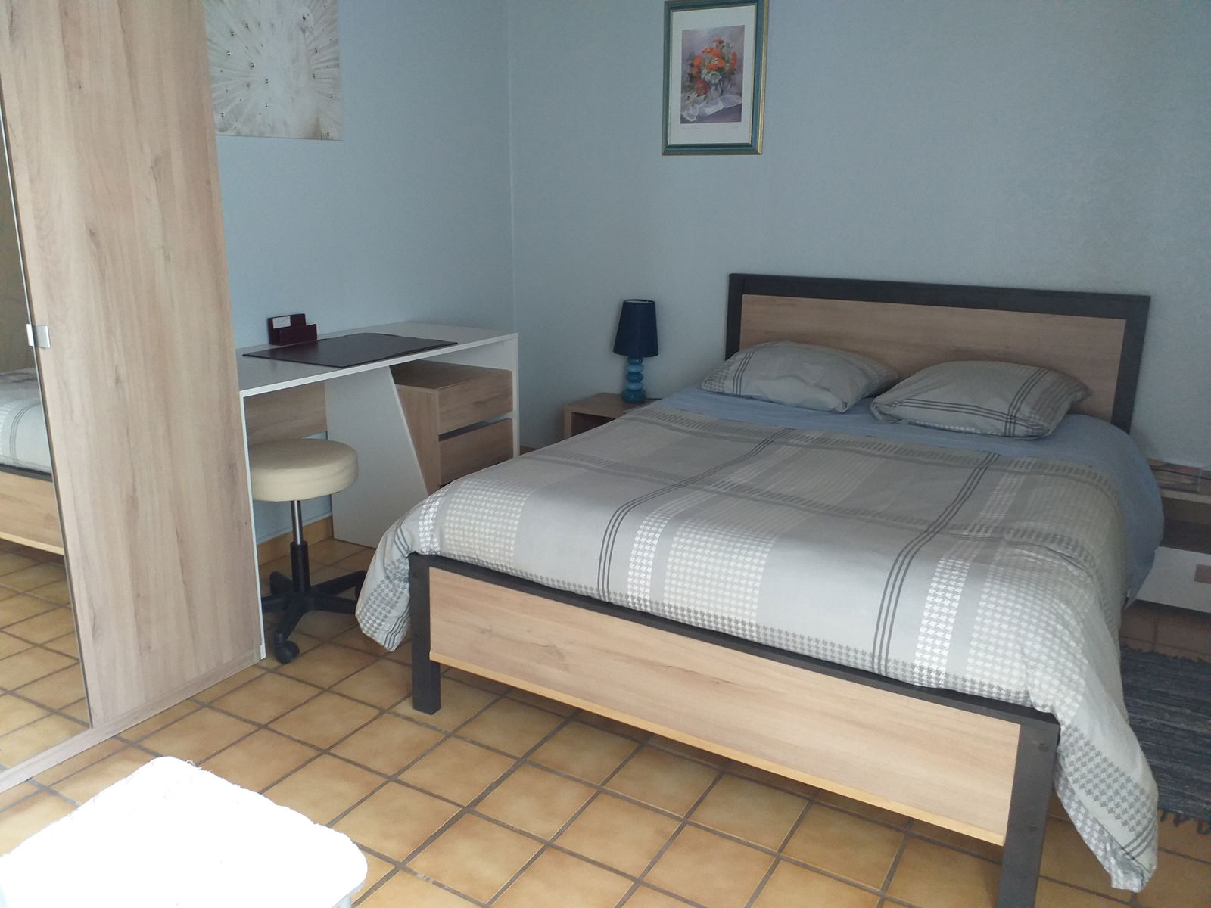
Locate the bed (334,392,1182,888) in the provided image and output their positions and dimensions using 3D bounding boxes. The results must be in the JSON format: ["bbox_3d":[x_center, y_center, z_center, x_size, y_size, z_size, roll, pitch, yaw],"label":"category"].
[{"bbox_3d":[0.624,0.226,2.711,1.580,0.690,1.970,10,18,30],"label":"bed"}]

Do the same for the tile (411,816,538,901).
[{"bbox_3d":[-0.255,0.798,1.799,0.195,0.010,0.195,9,17,28],"label":"tile"}]

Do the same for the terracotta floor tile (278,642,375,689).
[{"bbox_3d":[-0.790,0.606,2.581,0.195,0.012,0.195,9,17,28],"label":"terracotta floor tile"}]

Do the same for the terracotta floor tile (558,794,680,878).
[{"bbox_3d":[0.028,0.783,1.879,0.195,0.010,0.195,9,17,28],"label":"terracotta floor tile"}]

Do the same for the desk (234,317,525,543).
[{"bbox_3d":[-0.892,0.027,3.180,0.547,0.788,1.282,9,17,29],"label":"desk"}]

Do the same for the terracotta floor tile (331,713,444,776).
[{"bbox_3d":[-0.530,0.710,2.210,0.195,0.012,0.195,9,17,28],"label":"terracotta floor tile"}]

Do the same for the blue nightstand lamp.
[{"bbox_3d":[0.128,-0.432,3.921,0.215,0.436,0.215,1,15,0],"label":"blue nightstand lamp"}]

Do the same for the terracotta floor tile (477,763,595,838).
[{"bbox_3d":[-0.151,0.754,1.977,0.195,0.010,0.195,9,17,28],"label":"terracotta floor tile"}]

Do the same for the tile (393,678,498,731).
[{"bbox_3d":[-0.414,0.651,2.351,0.195,0.010,0.195,9,17,28],"label":"tile"}]

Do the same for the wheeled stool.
[{"bbox_3d":[-0.915,0.257,2.726,0.530,0.541,0.530,9,17,28],"label":"wheeled stool"}]

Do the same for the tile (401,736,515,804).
[{"bbox_3d":[-0.344,0.739,2.112,0.195,0.012,0.195,9,17,28],"label":"tile"}]

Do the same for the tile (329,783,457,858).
[{"bbox_3d":[-0.436,0.767,1.902,0.195,0.010,0.195,9,17,28],"label":"tile"}]

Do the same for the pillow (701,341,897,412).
[{"bbox_3d":[0.691,-0.315,3.358,0.580,0.190,0.480,10,18,30],"label":"pillow"}]

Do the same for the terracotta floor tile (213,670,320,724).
[{"bbox_3d":[-0.878,0.635,2.370,0.195,0.010,0.195,9,17,28],"label":"terracotta floor tile"}]

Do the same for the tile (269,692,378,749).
[{"bbox_3d":[-0.697,0.666,2.269,0.195,0.010,0.195,9,17,28],"label":"tile"}]

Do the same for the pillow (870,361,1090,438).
[{"bbox_3d":[1.240,-0.212,3.023,0.590,0.190,0.480,10,18,30],"label":"pillow"}]

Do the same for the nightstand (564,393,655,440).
[{"bbox_3d":[0.099,0.007,3.971,0.460,0.438,0.332,10,18,30],"label":"nightstand"}]

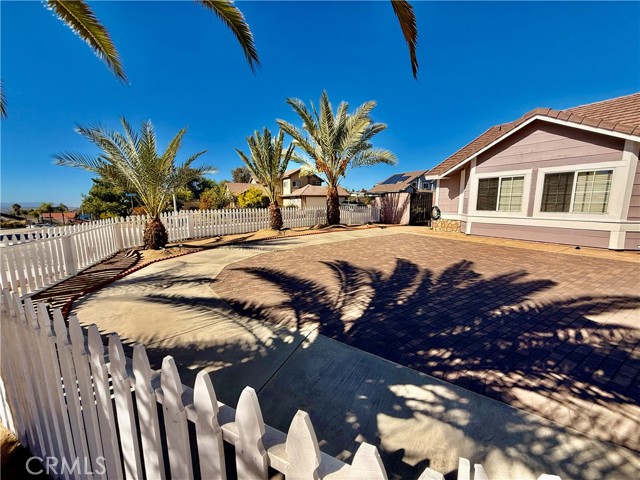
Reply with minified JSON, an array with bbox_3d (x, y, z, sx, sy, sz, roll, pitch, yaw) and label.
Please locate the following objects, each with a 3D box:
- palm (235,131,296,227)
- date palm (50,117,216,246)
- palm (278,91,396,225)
[{"bbox_3d":[-2.223,-2.480,10.858,2.440,4.180,2.370,-2,8,-11],"label":"palm"},{"bbox_3d":[-4.575,-1.445,6.814,3.370,3.420,3.270,-5,10,-33],"label":"date palm"},{"bbox_3d":[0.698,-3.911,12.674,5.720,6.360,5.540,0,8,3],"label":"palm"}]

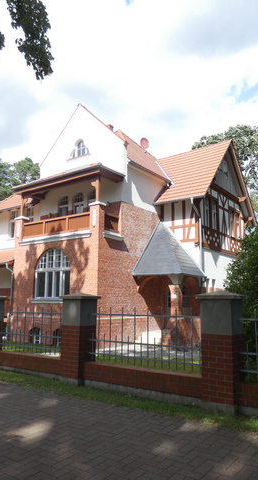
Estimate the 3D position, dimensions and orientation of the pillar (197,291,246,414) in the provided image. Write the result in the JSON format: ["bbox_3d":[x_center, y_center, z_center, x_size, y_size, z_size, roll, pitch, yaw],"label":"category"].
[{"bbox_3d":[1.458,1.688,5.772,0.600,1.748,0.600,-6,-11,35],"label":"pillar"}]

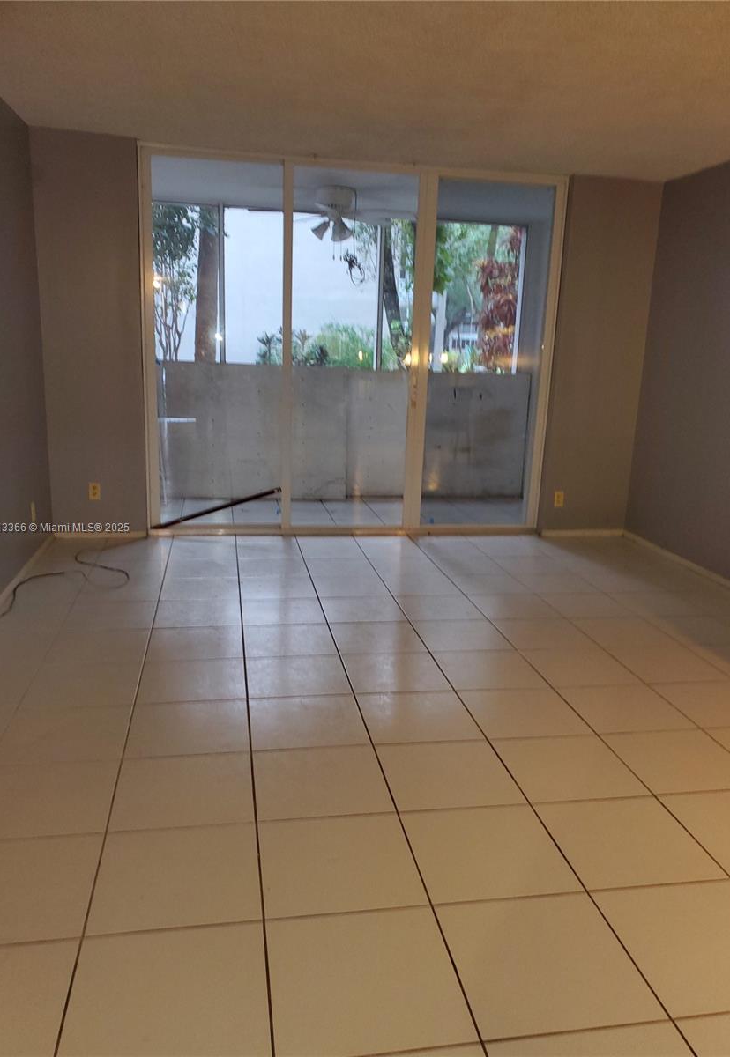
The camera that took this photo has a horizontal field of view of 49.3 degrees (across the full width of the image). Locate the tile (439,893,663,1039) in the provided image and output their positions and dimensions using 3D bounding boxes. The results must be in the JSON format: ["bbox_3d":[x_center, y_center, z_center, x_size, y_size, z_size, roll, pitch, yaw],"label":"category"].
[{"bbox_3d":[0.398,0.973,1.791,0.395,0.010,0.382,0,14,-10],"label":"tile"}]

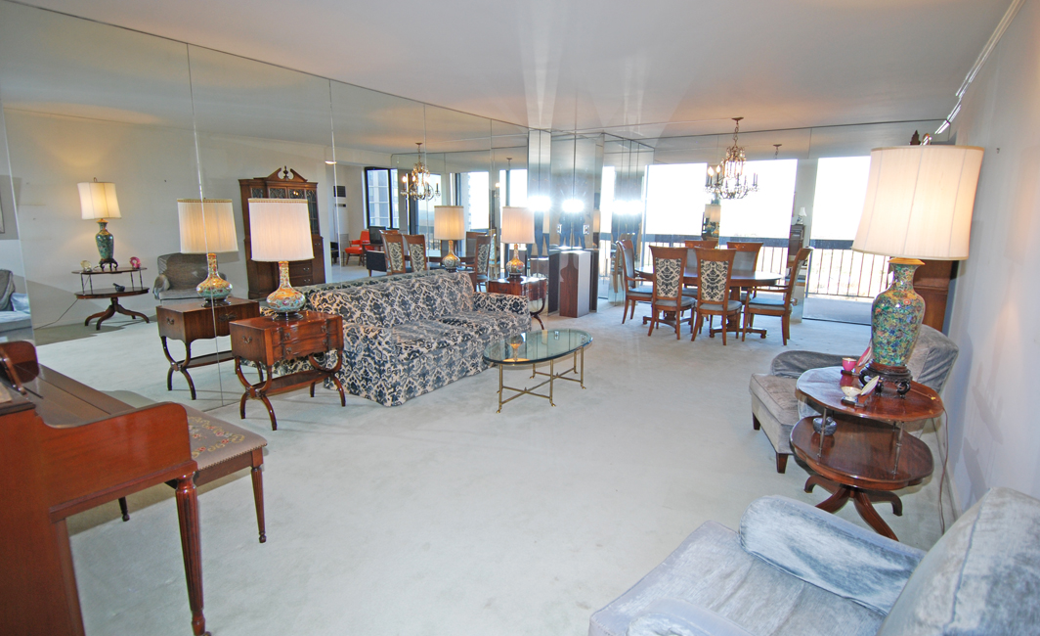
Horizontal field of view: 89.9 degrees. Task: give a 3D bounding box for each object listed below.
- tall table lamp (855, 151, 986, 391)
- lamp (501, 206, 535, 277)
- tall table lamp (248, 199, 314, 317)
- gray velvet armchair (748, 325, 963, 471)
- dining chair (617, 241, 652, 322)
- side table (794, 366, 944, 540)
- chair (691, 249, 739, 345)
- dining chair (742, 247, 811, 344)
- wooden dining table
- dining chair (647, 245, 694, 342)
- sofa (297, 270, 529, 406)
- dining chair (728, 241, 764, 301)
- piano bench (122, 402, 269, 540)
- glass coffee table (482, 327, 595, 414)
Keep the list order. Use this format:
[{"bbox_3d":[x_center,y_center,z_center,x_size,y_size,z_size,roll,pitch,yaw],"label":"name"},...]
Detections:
[{"bbox_3d":[1.751,-0.198,2.364,0.420,1.082,0.420,8,14,33],"label":"tall table lamp"},{"bbox_3d":[-0.026,-0.882,6.169,0.401,0.844,0.401,1,12,0],"label":"lamp"},{"bbox_3d":[-1.704,-0.423,3.763,0.407,0.842,0.407,8,14,33],"label":"tall table lamp"},{"bbox_3d":[1.951,0.461,3.212,0.851,0.799,0.836,2,12,8],"label":"gray velvet armchair"},{"bbox_3d":[1.682,-0.474,7.075,0.600,1.117,0.578,8,14,33],"label":"dining chair"},{"bbox_3d":[1.628,0.681,2.514,0.565,0.714,0.781,8,14,33],"label":"side table"},{"bbox_3d":[2.347,-0.280,6.176,0.471,1.117,0.593,8,14,33],"label":"chair"},{"bbox_3d":[3.038,-0.277,6.192,0.593,1.117,0.593,8,14,33],"label":"dining chair"},{"bbox_3d":[2.317,-0.203,6.625,1.761,0.736,1.154,8,14,33],"label":"wooden dining table"},{"bbox_3d":[1.886,-0.336,6.439,0.471,1.110,0.593,8,14,33],"label":"dining chair"},{"bbox_3d":[-0.832,0.079,4.984,0.977,0.792,1.865,8,14,33],"label":"sofa"},{"bbox_3d":[2.832,-0.415,6.794,0.488,1.092,0.622,8,14,33],"label":"dining chair"},{"bbox_3d":[-1.540,0.766,2.397,0.740,0.474,0.392,8,14,33],"label":"piano bench"},{"bbox_3d":[0.180,0.414,4.358,0.636,0.404,1.302,8,14,33],"label":"glass coffee table"}]

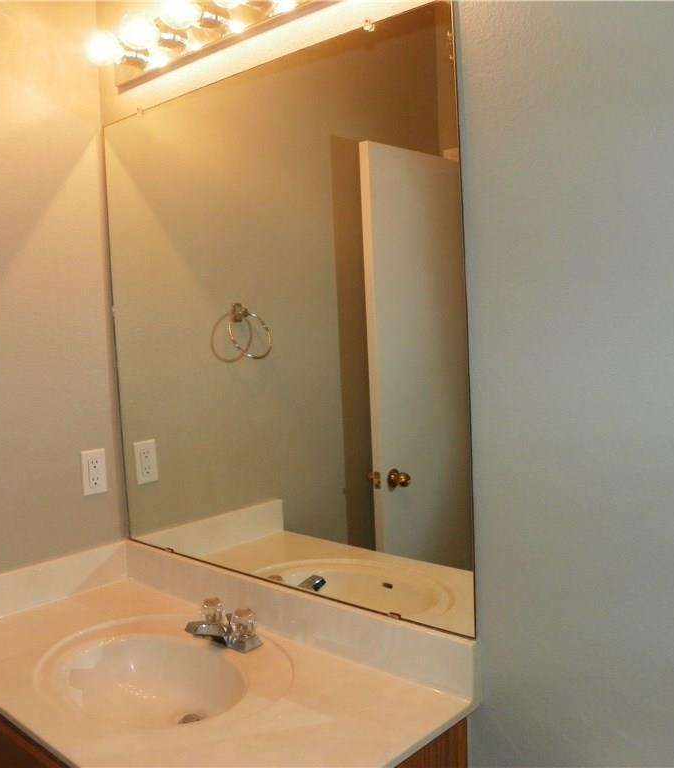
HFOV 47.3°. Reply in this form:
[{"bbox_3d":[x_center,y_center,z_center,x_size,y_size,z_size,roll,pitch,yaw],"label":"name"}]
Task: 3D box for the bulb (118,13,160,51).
[{"bbox_3d":[-0.424,-0.767,1.679,0.080,0.080,0.100,2,6,43],"label":"bulb"}]

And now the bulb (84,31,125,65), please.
[{"bbox_3d":[-0.535,-0.774,1.782,0.080,0.080,0.100,2,6,43],"label":"bulb"}]

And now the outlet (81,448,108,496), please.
[{"bbox_3d":[-0.632,0.230,2.008,0.007,0.114,0.070,2,6,43],"label":"outlet"}]

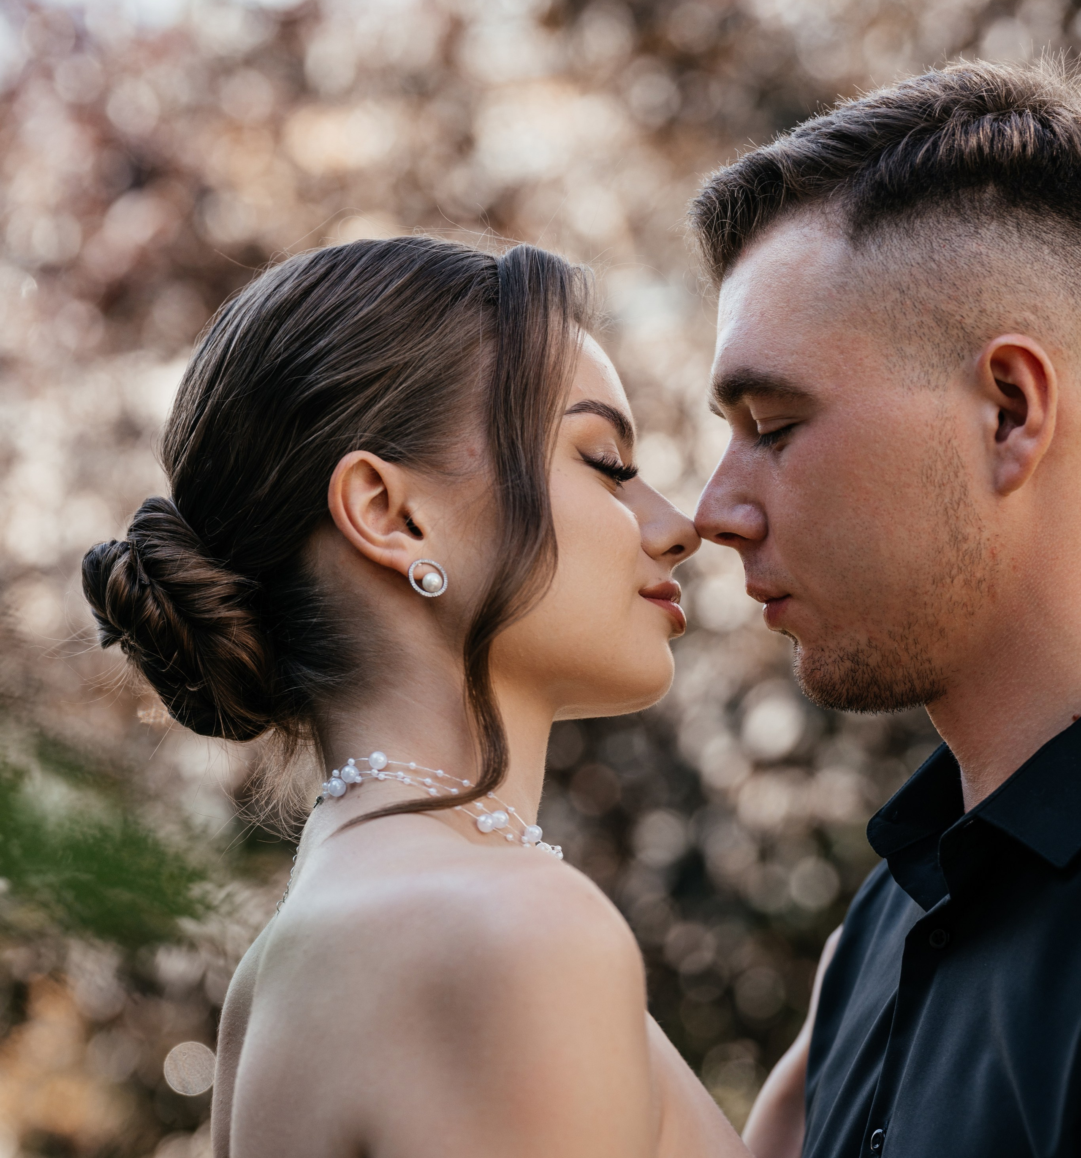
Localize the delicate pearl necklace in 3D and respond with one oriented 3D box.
[{"bbox_3d":[-0.051,0.108,1.970,0.137,0.070,0.122,0,0,-25],"label":"delicate pearl necklace"}]

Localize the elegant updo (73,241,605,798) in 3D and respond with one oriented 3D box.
[{"bbox_3d":[-0.084,-0.024,1.970,0.230,0.240,0.168,-6,1,-13],"label":"elegant updo"}]

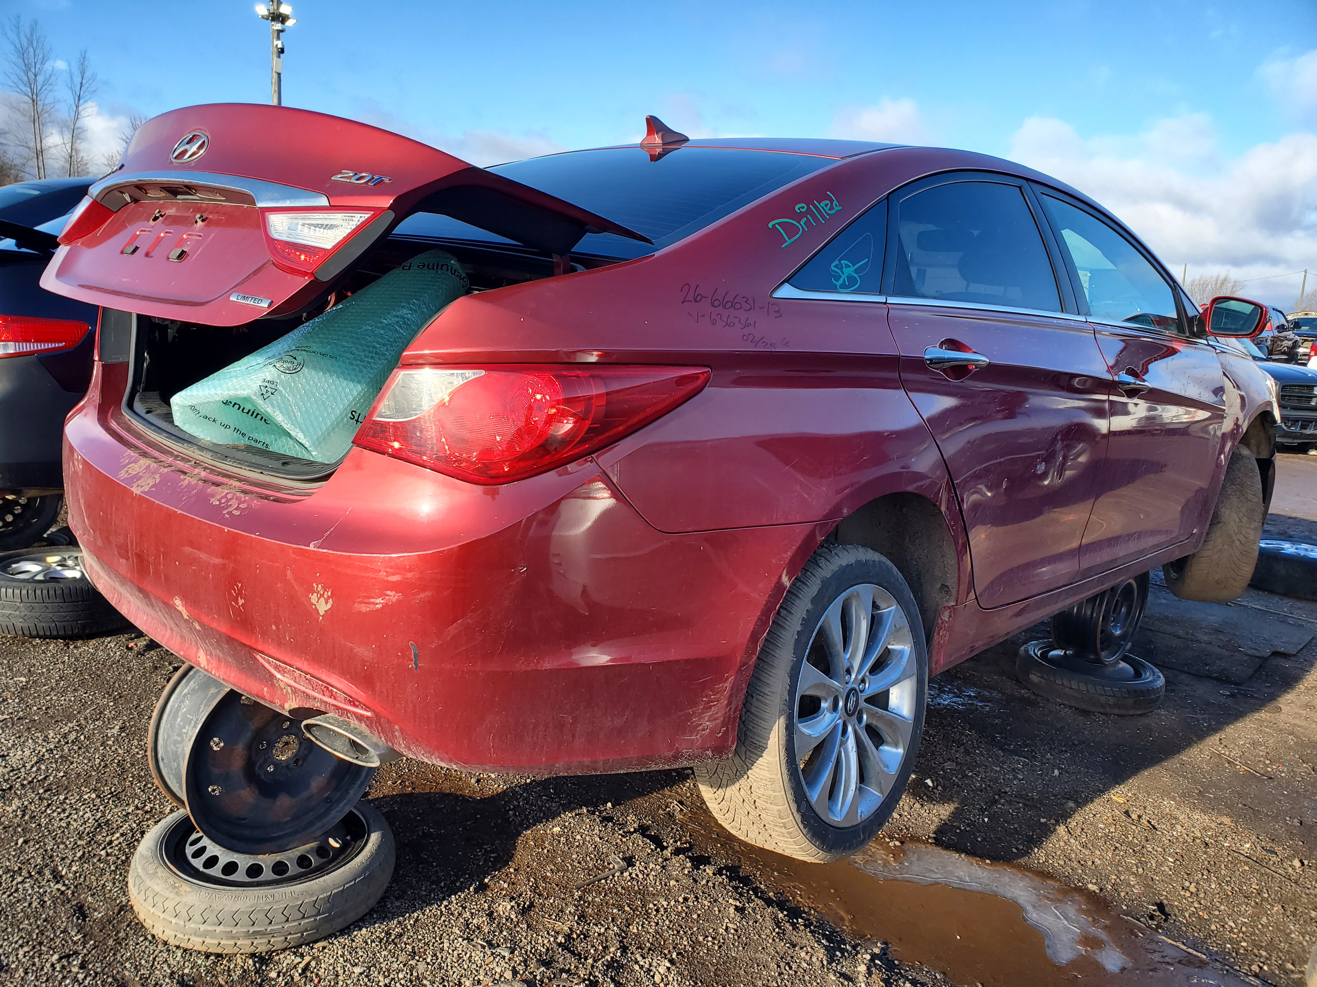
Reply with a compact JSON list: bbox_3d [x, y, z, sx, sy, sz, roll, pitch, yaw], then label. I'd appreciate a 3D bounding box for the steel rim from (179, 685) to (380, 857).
[{"bbox_3d":[-0.882,0.576,2.259,0.440,0.440,0.190,-6,11,-43],"label":"steel rim"}]

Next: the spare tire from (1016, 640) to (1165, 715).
[{"bbox_3d":[1.719,0.730,3.930,0.575,0.130,0.575,5,10,0],"label":"spare tire"}]

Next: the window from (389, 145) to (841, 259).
[{"bbox_3d":[-0.244,-0.715,2.310,1.240,0.100,0.720,17,39,43],"label":"window"}]

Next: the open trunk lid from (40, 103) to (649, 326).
[{"bbox_3d":[-0.680,-0.470,1.931,1.230,0.390,0.630,17,1,43],"label":"open trunk lid"}]

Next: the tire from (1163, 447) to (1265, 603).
[{"bbox_3d":[2.264,0.114,4.072,0.235,0.660,0.660,9,12,16],"label":"tire"}]

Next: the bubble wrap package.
[{"bbox_3d":[-0.637,-0.243,1.873,0.550,0.220,0.520,-26,22,-17],"label":"bubble wrap package"}]

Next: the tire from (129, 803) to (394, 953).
[{"bbox_3d":[-0.913,0.862,2.309,0.567,0.125,0.567,5,10,0],"label":"tire"}]

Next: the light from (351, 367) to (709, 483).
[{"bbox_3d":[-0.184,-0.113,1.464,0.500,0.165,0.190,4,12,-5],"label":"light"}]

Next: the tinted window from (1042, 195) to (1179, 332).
[{"bbox_3d":[1.390,-0.679,2.979,0.760,0.395,0.060,-7,-12,-45],"label":"tinted window"}]

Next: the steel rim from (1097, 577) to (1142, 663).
[{"bbox_3d":[1.705,0.414,3.813,0.430,0.430,0.190,-4,10,-38],"label":"steel rim"}]

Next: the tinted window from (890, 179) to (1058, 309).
[{"bbox_3d":[0.723,-0.609,2.307,0.820,0.375,0.060,-7,-12,-45],"label":"tinted window"}]

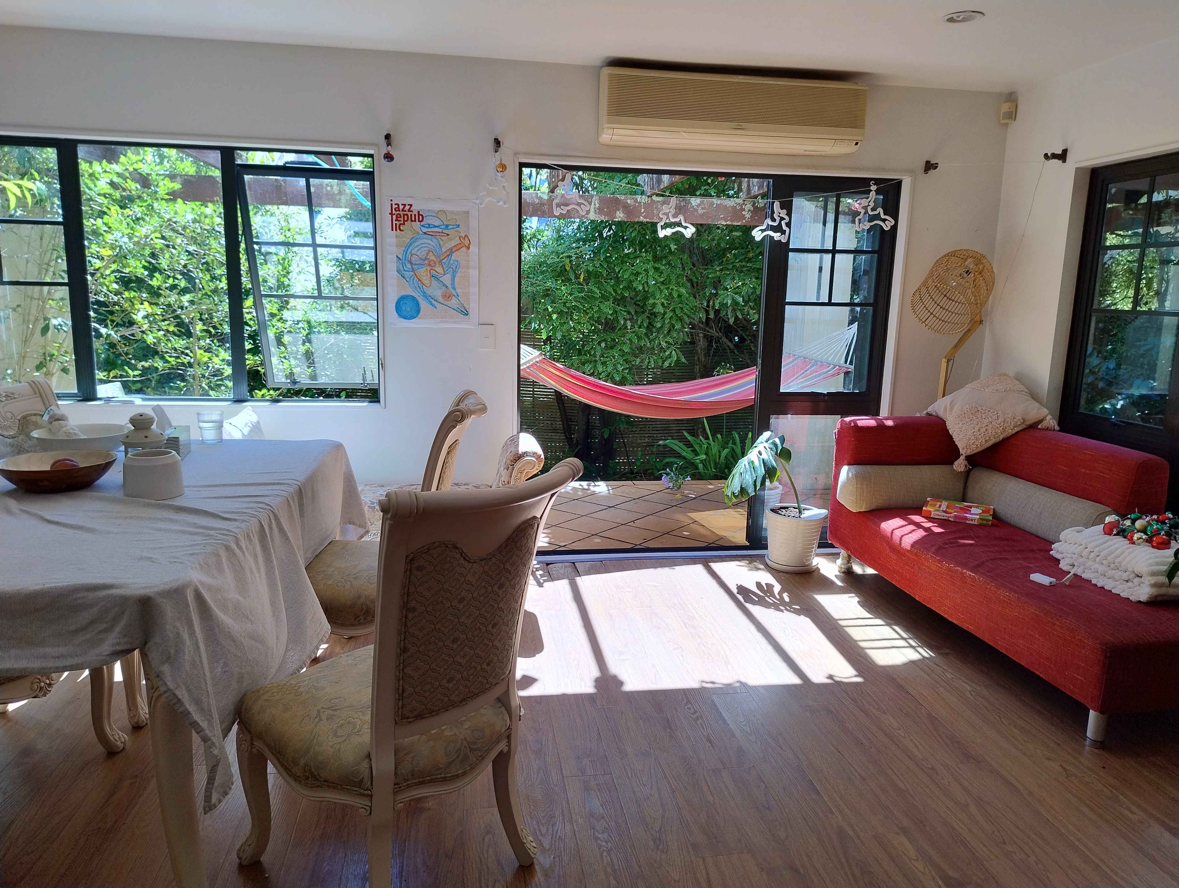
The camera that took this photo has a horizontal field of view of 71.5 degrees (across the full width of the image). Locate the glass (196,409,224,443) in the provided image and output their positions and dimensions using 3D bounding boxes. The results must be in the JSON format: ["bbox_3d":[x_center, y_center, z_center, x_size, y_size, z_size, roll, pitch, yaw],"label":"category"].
[{"bbox_3d":[-1.421,-0.064,3.084,0.100,0.112,0.100,0,11,-9],"label":"glass"}]

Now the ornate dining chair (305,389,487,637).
[{"bbox_3d":[-0.638,0.349,2.707,0.630,1.020,0.520,0,11,-6],"label":"ornate dining chair"}]

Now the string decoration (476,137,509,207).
[{"bbox_3d":[-0.446,-1.248,3.761,0.151,0.304,0.060,0,11,-9],"label":"string decoration"}]

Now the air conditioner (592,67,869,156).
[{"bbox_3d":[0.672,-1.553,3.850,1.230,0.290,0.200,0,11,-9],"label":"air conditioner"}]

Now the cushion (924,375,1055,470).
[{"bbox_3d":[1.928,-0.147,3.974,0.450,0.150,0.450,-27,30,4],"label":"cushion"}]

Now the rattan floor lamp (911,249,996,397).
[{"bbox_3d":[1.792,-0.174,4.192,0.460,1.612,0.360,-8,14,-41],"label":"rattan floor lamp"}]

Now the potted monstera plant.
[{"bbox_3d":[0.934,0.275,4.131,0.565,0.710,0.350,0,11,-9],"label":"potted monstera plant"}]

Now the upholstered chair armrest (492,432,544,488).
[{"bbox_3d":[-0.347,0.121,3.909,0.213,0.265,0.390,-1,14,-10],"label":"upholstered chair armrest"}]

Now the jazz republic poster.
[{"bbox_3d":[-0.735,-0.849,3.856,0.420,0.597,0.012,0,11,-9],"label":"jazz republic poster"}]

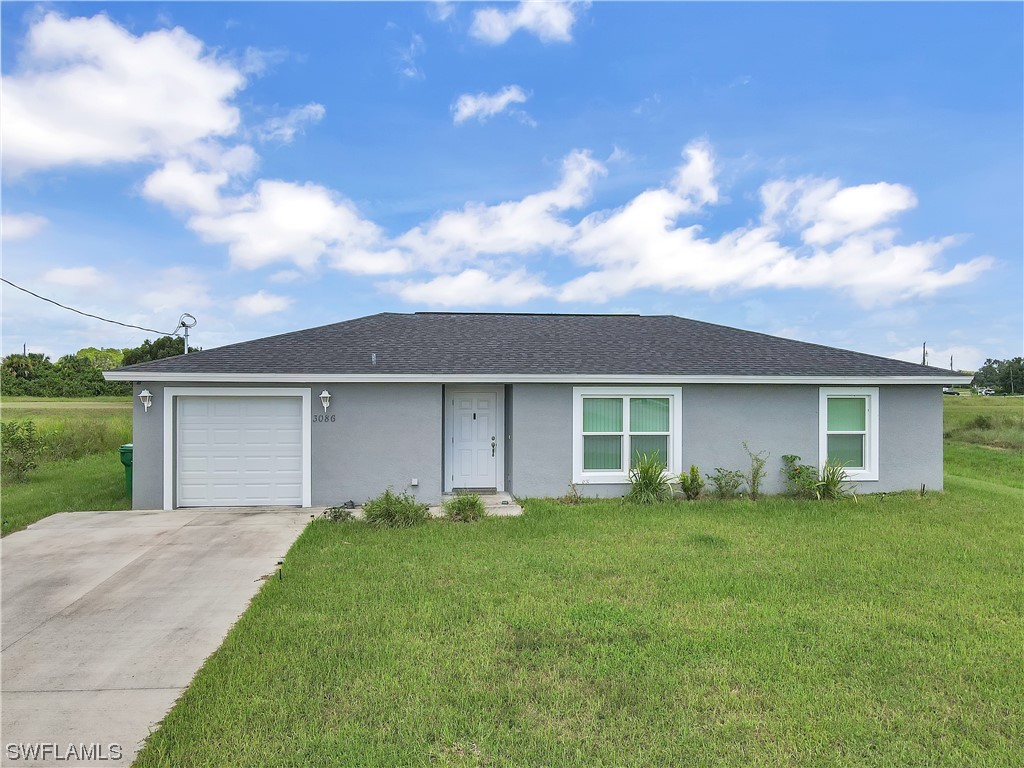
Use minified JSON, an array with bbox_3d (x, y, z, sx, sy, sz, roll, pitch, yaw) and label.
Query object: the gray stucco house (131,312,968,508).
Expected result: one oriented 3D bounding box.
[{"bbox_3d":[0.576,0.284,18.783,17.330,4.240,9.640,0,0,-7],"label":"gray stucco house"}]

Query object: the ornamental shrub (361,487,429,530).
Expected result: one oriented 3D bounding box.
[{"bbox_3d":[-2.066,2.175,12.700,1.200,0.610,1.000,0,0,-7],"label":"ornamental shrub"}]

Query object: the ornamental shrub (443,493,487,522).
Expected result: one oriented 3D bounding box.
[{"bbox_3d":[-0.876,2.230,13.100,0.800,0.500,0.700,0,0,-7],"label":"ornamental shrub"}]

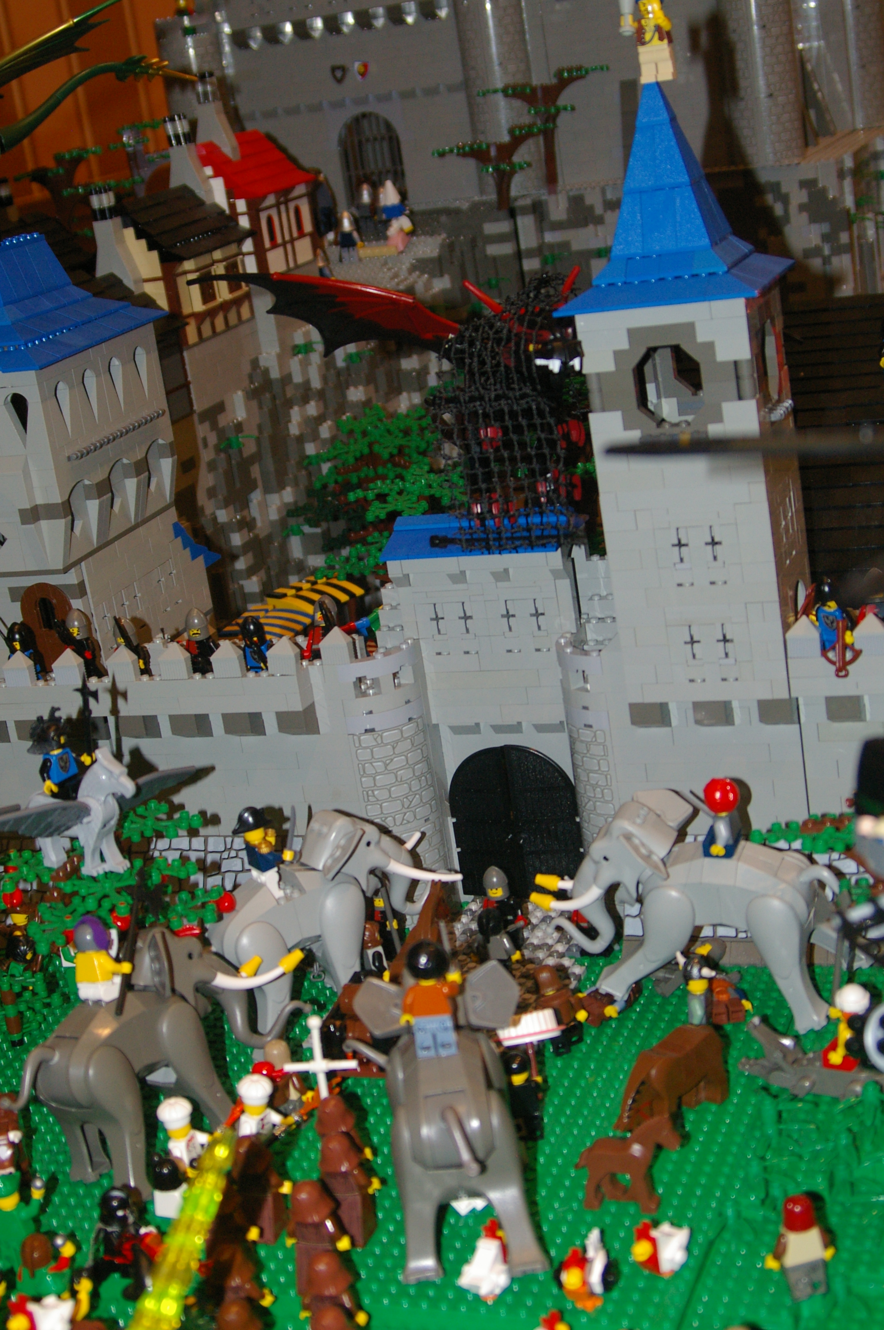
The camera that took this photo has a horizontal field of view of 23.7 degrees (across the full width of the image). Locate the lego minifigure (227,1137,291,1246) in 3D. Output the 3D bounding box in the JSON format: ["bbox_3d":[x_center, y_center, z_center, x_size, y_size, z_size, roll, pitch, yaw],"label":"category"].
[{"bbox_3d":[-0.076,0.215,0.871,0.026,0.048,0.017,-2,19,21],"label":"lego minifigure"}]

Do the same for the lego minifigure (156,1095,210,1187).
[{"bbox_3d":[-0.109,0.209,0.905,0.019,0.048,0.026,9,25,44],"label":"lego minifigure"}]

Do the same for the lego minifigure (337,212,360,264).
[{"bbox_3d":[-0.081,-0.369,1.806,0.025,0.043,0.014,-2,19,21],"label":"lego minifigure"}]

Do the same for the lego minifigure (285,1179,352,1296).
[{"bbox_3d":[-0.049,0.224,0.828,0.026,0.048,0.018,-2,19,21],"label":"lego minifigure"}]

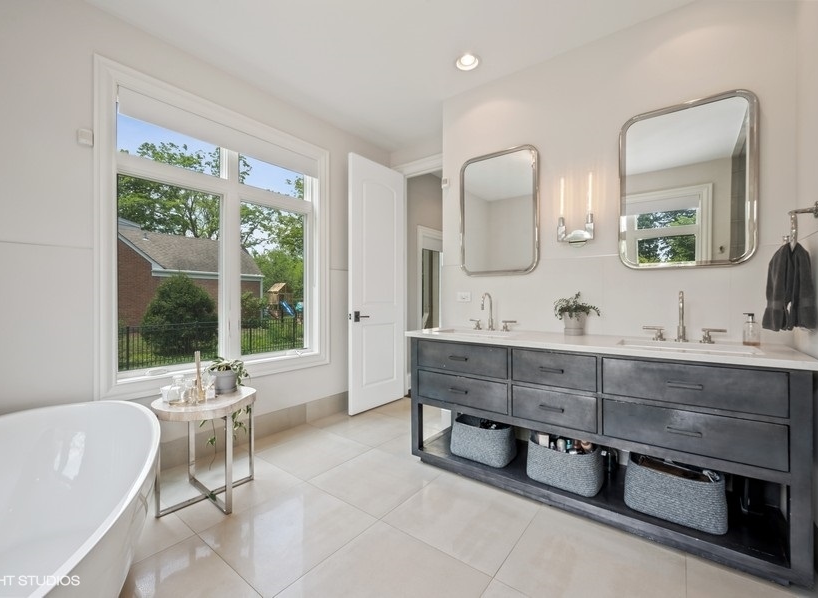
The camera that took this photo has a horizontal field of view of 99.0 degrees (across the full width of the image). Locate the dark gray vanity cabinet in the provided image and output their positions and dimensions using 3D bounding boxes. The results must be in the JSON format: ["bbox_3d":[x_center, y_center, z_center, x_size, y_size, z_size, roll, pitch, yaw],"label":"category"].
[{"bbox_3d":[0.946,0.672,2.125,1.954,0.866,0.639,0,0,37],"label":"dark gray vanity cabinet"}]

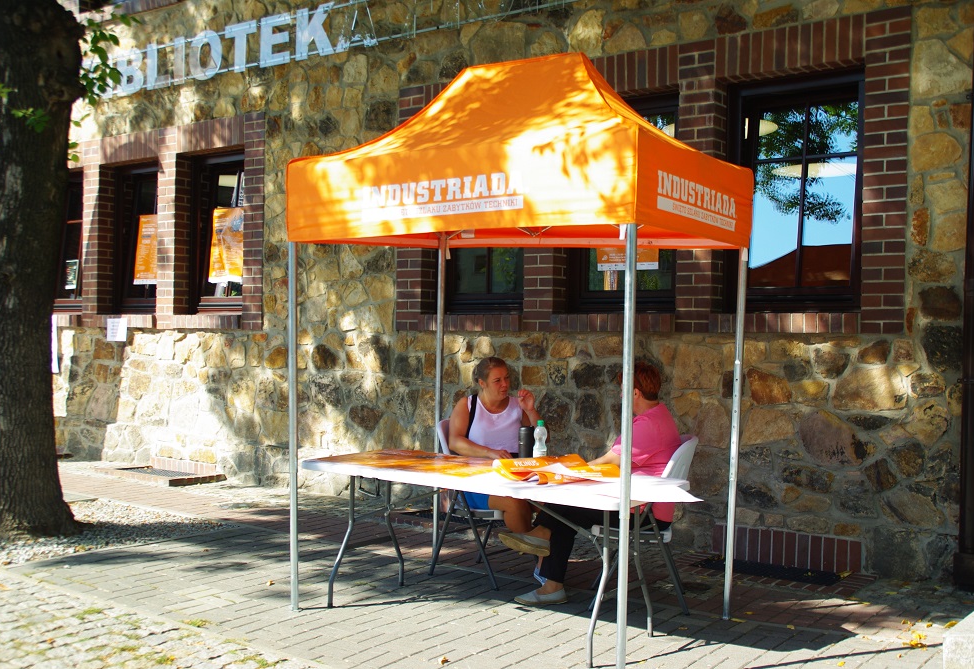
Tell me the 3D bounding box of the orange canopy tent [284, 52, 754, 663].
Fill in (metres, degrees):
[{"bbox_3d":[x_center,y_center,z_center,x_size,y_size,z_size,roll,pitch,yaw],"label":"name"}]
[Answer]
[{"bbox_3d":[0.150,0.029,5.890,1.952,2.829,1.288,1,0,34],"label":"orange canopy tent"}]

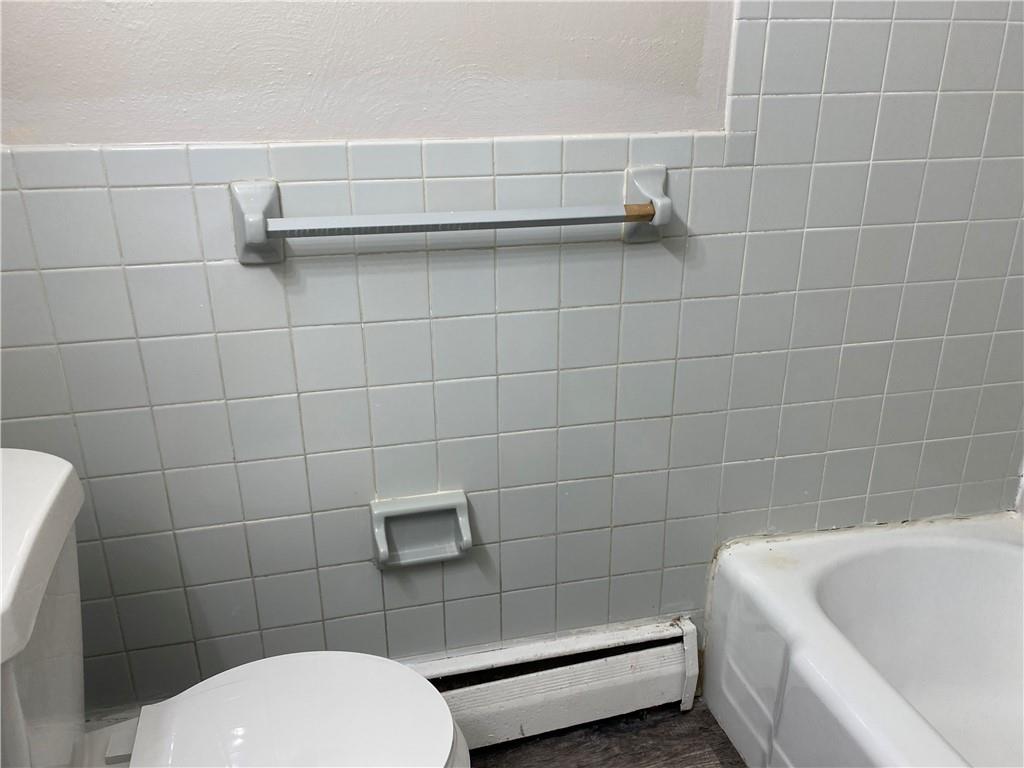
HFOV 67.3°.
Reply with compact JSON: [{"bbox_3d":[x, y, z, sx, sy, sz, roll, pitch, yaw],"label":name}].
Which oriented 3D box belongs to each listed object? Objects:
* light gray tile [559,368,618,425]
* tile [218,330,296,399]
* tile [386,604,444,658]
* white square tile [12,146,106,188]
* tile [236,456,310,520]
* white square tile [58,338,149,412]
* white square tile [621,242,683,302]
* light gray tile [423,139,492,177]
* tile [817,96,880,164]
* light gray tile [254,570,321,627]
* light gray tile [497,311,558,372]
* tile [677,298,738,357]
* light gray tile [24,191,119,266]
[{"bbox_3d":[0.136,0.022,1.355,0.108,0.108,0.008,-5,22,-12],"label":"light gray tile"},{"bbox_3d":[-0.397,-0.032,1.206,0.108,0.108,0.010,-5,21,-12],"label":"tile"},{"bbox_3d":[-0.181,0.463,1.449,0.108,0.108,0.010,-5,22,-12],"label":"tile"},{"bbox_3d":[-0.610,-0.294,1.046,0.108,0.055,0.009,-5,21,-13],"label":"white square tile"},{"bbox_3d":[-0.397,0.173,1.285,0.108,0.108,0.010,-5,22,-12],"label":"tile"},{"bbox_3d":[-0.614,-0.013,1.163,0.108,0.108,0.009,-5,22,-12],"label":"white square tile"},{"bbox_3d":[0.239,-0.193,1.304,0.108,0.108,0.009,-5,21,-13],"label":"white square tile"},{"bbox_3d":[-0.080,-0.343,1.165,0.108,0.055,0.009,-5,21,-13],"label":"light gray tile"},{"bbox_3d":[0.560,-0.427,1.287,0.108,0.108,0.010,-5,22,-12],"label":"tile"},{"bbox_3d":[-0.396,0.379,1.362,0.108,0.108,0.010,-5,21,-12],"label":"light gray tile"},{"bbox_3d":[0.026,-0.072,1.294,0.108,0.108,0.010,-5,22,-12],"label":"light gray tile"},{"bbox_3d":[0.349,-0.100,1.360,0.108,0.108,0.010,-5,22,-12],"label":"tile"},{"bbox_3d":[-0.614,-0.217,1.080,0.108,0.108,0.010,-5,22,-12],"label":"light gray tile"}]

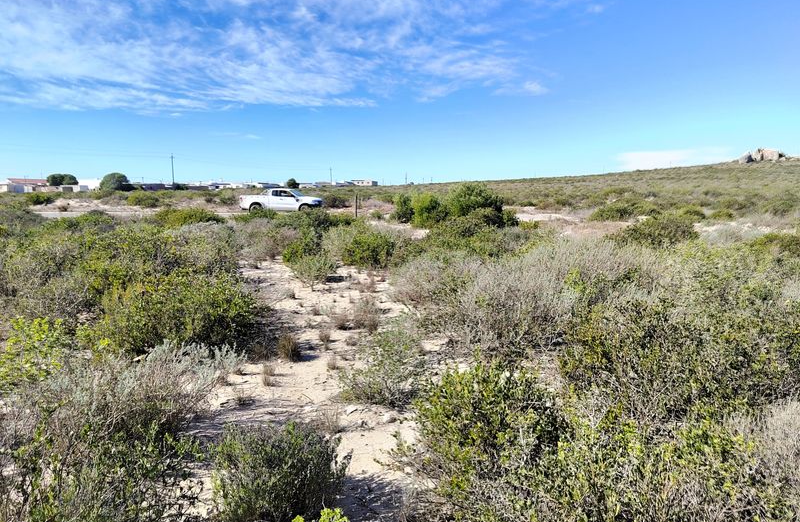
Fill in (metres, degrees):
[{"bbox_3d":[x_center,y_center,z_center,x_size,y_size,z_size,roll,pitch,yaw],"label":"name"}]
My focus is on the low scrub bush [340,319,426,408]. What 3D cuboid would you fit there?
[{"bbox_3d":[-0.127,0.713,4.091,0.650,0.540,0.620,0,8,0],"label":"low scrub bush"}]

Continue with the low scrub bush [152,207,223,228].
[{"bbox_3d":[-8.507,-1.655,21.279,2.750,0.970,2.200,0,8,0],"label":"low scrub bush"}]

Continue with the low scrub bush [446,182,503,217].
[{"bbox_3d":[3.206,-2.536,22.871,2.400,1.750,2.200,0,8,0],"label":"low scrub bush"}]

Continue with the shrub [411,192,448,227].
[{"bbox_3d":[1.149,-2.070,21.422,1.450,1.450,1.400,0,8,0],"label":"shrub"}]

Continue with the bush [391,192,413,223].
[{"bbox_3d":[0.094,-2.507,25.095,1.050,1.420,1.050,0,8,0],"label":"bush"}]

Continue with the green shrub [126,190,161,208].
[{"bbox_3d":[-20.618,-4.991,42.723,2.750,1.500,2.300,0,8,0],"label":"green shrub"}]

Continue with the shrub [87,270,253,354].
[{"bbox_3d":[-2.458,0.452,5.769,1.600,0.700,1.300,0,8,0],"label":"shrub"}]

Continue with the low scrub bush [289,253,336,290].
[{"bbox_3d":[-1.367,0.139,8.302,0.720,0.580,0.680,0,8,0],"label":"low scrub bush"}]

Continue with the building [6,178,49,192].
[{"bbox_3d":[-105.000,-21.200,150.000,7.500,4.000,10.500,6,10,38],"label":"building"}]

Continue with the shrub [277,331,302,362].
[{"bbox_3d":[-1.037,0.779,4.987,0.240,0.270,0.240,0,8,0],"label":"shrub"}]

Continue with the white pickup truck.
[{"bbox_3d":[-7.770,-3.920,35.200,5.360,1.800,1.900,0,8,2],"label":"white pickup truck"}]

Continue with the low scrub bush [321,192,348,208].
[{"bbox_3d":[-5.099,-4.623,40.755,2.300,1.400,2.000,0,8,0],"label":"low scrub bush"}]

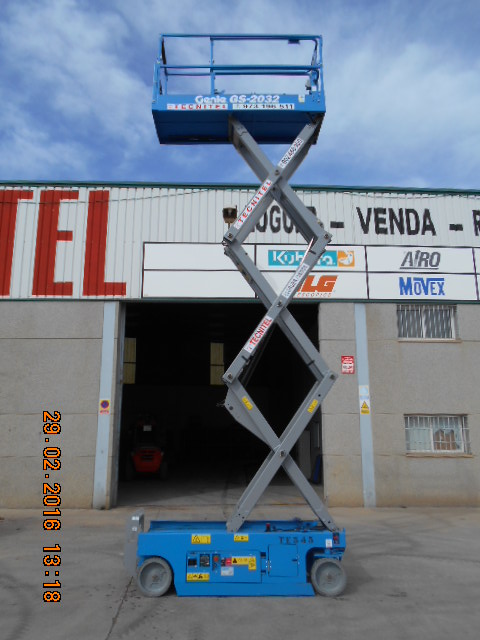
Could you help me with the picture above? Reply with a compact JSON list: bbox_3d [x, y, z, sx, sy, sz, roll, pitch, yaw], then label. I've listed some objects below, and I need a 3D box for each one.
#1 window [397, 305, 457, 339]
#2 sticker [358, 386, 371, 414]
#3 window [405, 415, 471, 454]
[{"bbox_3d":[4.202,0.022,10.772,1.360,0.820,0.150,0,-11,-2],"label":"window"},{"bbox_3d":[2.683,1.712,10.325,0.210,0.610,0.010,0,-11,-2],"label":"sticker"},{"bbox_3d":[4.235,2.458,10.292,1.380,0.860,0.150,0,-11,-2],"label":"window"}]

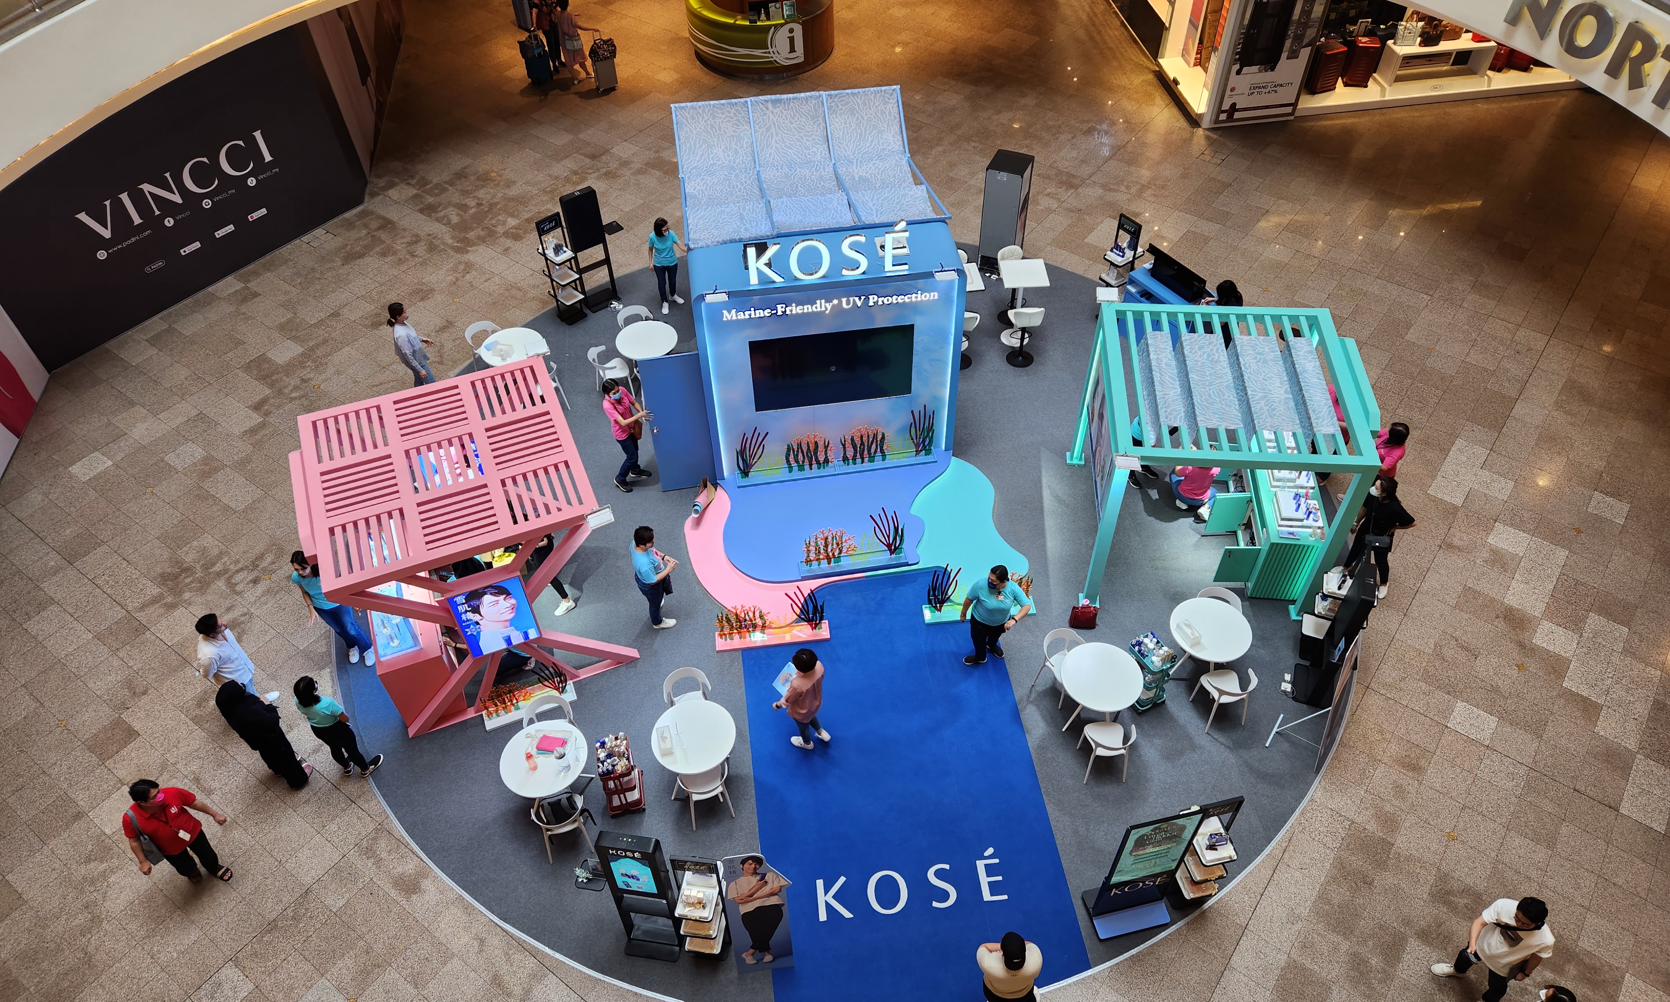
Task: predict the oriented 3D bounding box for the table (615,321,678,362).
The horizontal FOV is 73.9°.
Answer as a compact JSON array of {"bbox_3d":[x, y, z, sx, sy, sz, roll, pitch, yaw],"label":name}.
[{"bbox_3d":[-2.442,-1.840,14.689,0.800,0.740,0.800,-2,47,0],"label":"table"}]

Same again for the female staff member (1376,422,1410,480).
[{"bbox_3d":[6.363,-0.306,12.924,0.400,1.590,0.500,-3,46,-1],"label":"female staff member"}]

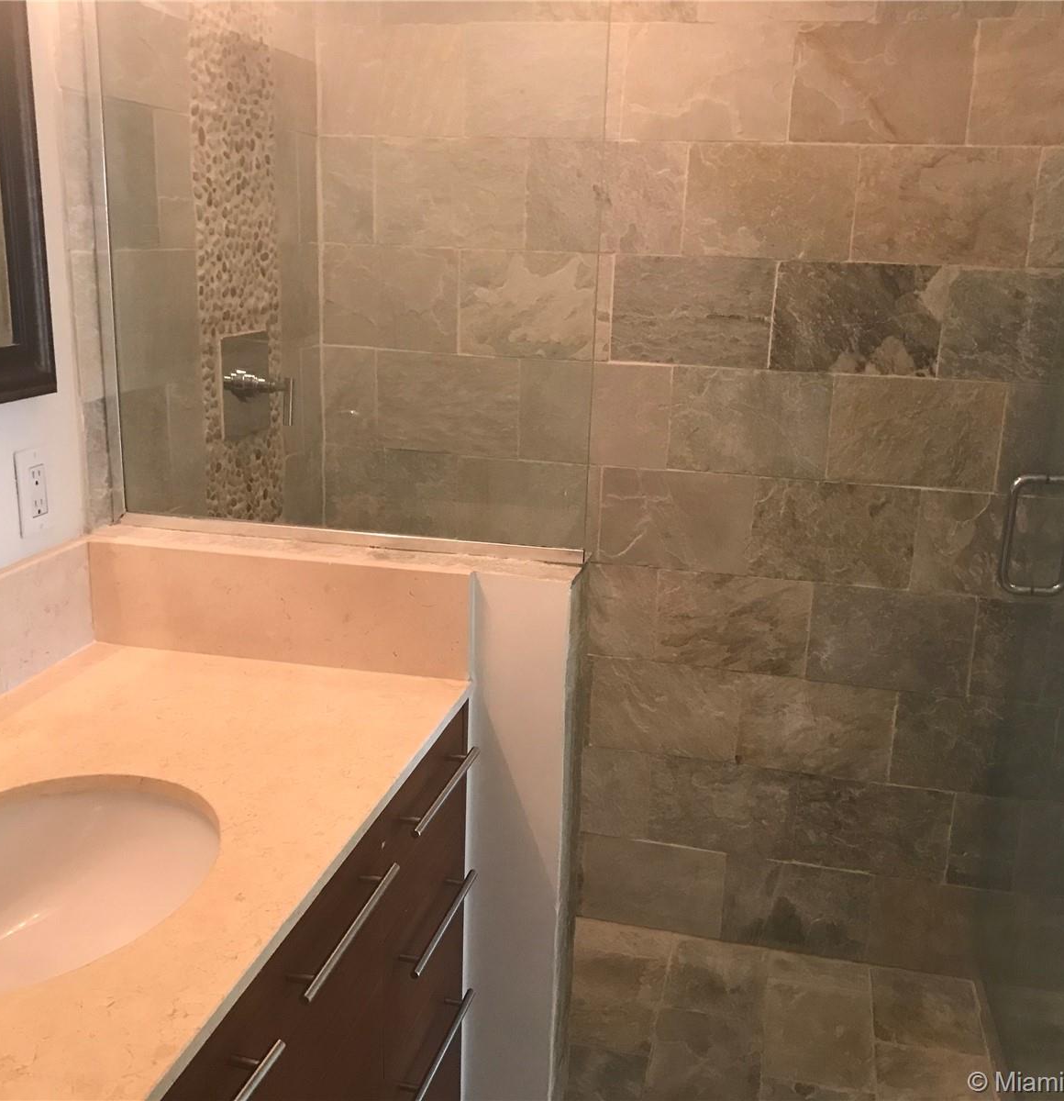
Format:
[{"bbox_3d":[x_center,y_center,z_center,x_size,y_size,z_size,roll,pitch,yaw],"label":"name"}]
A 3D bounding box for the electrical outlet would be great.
[{"bbox_3d":[-0.668,-0.080,1.599,0.008,0.116,0.070,5,15,12],"label":"electrical outlet"}]

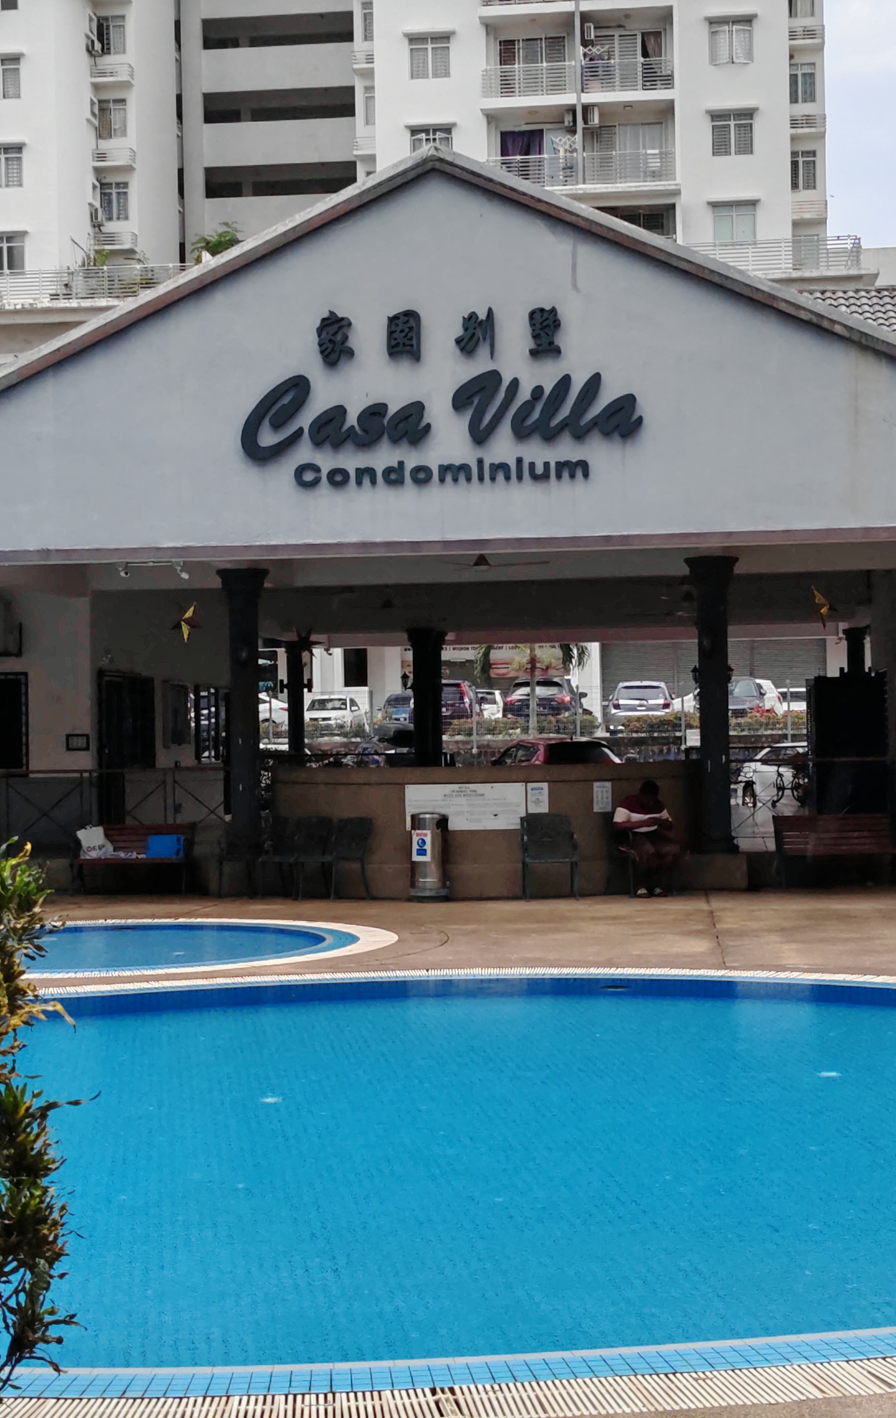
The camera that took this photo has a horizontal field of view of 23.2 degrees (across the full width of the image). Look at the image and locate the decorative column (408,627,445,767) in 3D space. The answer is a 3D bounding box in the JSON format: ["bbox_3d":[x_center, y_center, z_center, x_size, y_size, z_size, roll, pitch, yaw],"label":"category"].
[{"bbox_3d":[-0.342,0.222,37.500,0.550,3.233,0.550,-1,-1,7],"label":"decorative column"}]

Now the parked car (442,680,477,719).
[{"bbox_3d":[0.104,0.069,63.225,1.800,1.670,4.500,-1,-1,7],"label":"parked car"}]

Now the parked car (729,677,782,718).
[{"bbox_3d":[8.498,-0.062,63.076,1.750,1.560,4.200,-1,-1,7],"label":"parked car"}]

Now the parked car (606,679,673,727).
[{"bbox_3d":[5.687,0.007,63.027,1.700,1.550,4.100,-1,-1,7],"label":"parked car"}]

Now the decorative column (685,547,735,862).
[{"bbox_3d":[2.772,-0.042,22.750,0.500,3.107,0.500,-1,-1,7],"label":"decorative column"}]

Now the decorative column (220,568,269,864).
[{"bbox_3d":[-2.150,0.072,23.250,0.500,3.141,0.500,-1,-1,7],"label":"decorative column"}]

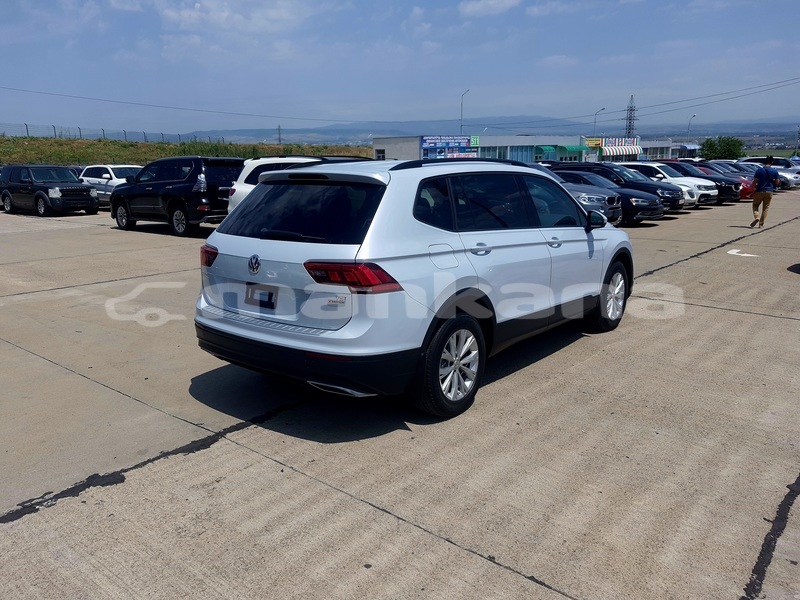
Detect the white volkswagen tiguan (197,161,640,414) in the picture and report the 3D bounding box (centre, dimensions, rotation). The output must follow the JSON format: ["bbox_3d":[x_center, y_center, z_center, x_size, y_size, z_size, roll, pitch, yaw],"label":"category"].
[{"bbox_3d":[0.539,-0.397,5.324,1.900,1.680,4.680,10,16,39],"label":"white volkswagen tiguan"}]

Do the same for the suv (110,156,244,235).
[{"bbox_3d":[-5.814,-2.764,15.907,4.850,1.880,1.885,10,16,38],"label":"suv"}]

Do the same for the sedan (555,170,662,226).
[{"bbox_3d":[5.129,-2.953,17.399,4.650,1.453,1.778,10,16,38],"label":"sedan"}]

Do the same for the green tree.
[{"bbox_3d":[25.495,-11.085,47.774,3.500,4.000,3.500,6,14,27],"label":"green tree"}]

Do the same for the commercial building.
[{"bbox_3d":[9.224,-10.396,45.647,22.500,3.800,7.000,-2,13,-8],"label":"commercial building"}]

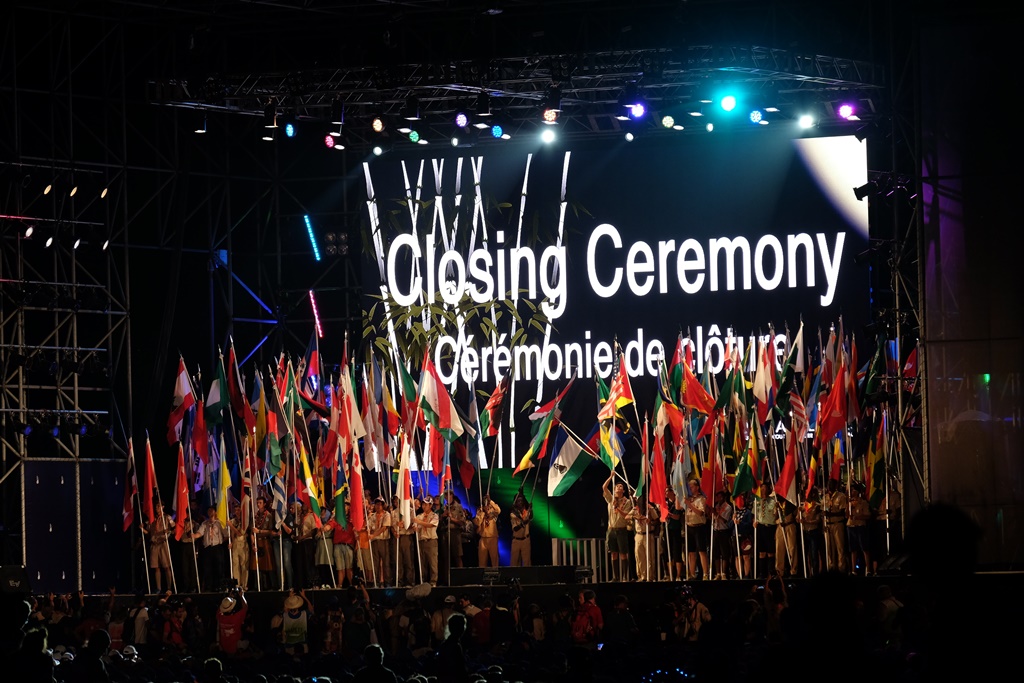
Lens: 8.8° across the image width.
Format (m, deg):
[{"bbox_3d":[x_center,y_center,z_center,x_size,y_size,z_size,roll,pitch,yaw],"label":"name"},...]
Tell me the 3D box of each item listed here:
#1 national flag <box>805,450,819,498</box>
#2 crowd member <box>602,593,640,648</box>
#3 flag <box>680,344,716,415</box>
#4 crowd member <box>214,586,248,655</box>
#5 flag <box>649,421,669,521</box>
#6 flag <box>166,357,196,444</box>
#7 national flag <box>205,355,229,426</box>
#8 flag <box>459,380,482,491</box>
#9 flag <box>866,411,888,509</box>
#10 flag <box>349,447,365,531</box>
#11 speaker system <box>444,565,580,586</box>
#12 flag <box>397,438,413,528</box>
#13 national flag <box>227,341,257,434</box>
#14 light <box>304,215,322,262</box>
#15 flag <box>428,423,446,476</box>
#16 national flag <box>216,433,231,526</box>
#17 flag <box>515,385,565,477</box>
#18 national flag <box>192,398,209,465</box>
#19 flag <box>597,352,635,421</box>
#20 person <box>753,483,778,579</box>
[{"bbox_3d":[5.524,2.453,122.779,0.258,0.959,0.200,-1,-2,9],"label":"national flag"},{"bbox_3d":[1.870,5.195,113.461,0.550,1.730,0.400,-3,-3,37],"label":"crowd member"},{"bbox_3d":[3.390,0.691,121.000,0.680,1.280,0.400,-2,-2,12],"label":"flag"},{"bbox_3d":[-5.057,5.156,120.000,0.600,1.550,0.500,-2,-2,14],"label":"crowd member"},{"bbox_3d":[2.709,2.414,122.668,0.387,1.769,0.250,-1,-2,9],"label":"flag"},{"bbox_3d":[-6.423,1.166,129.360,0.532,1.671,0.300,-1,-2,12],"label":"flag"},{"bbox_3d":[-5.729,0.950,129.050,0.416,1.396,0.280,-1,-2,12],"label":"national flag"},{"bbox_3d":[-0.810,1.797,130.000,0.405,2.137,0.350,-2,-2,12],"label":"flag"},{"bbox_3d":[6.726,2.171,122.490,0.354,1.803,0.280,-1,-2,12],"label":"flag"},{"bbox_3d":[-2.871,2.714,122.900,0.320,1.540,0.280,-2,-2,12],"label":"flag"},{"bbox_3d":[0.038,4.422,125.380,2.427,0.367,0.500,-2,-2,23],"label":"speaker system"},{"bbox_3d":[-2.033,2.686,125.920,0.288,1.778,0.240,-1,-2,12],"label":"flag"},{"bbox_3d":[-5.175,0.880,127.350,0.574,1.798,0.280,-1,-2,9],"label":"national flag"},{"bbox_3d":[-4.096,-2.120,137.000,0.100,1.030,0.100,-19,-2,16],"label":"light"},{"bbox_3d":[-1.384,1.988,123.683,0.334,1.041,0.300,-2,-3,11],"label":"flag"},{"bbox_3d":[-5.525,2.643,127.490,0.253,1.800,0.240,-1,-2,12],"label":"national flag"},{"bbox_3d":[0.506,1.655,122.400,0.900,1.620,0.400,-2,-2,12],"label":"flag"},{"bbox_3d":[-5.973,1.726,127.643,0.307,1.266,0.220,-1,-2,9],"label":"national flag"},{"bbox_3d":[1.871,0.796,120.363,0.687,1.266,0.400,-2,-3,11],"label":"flag"},{"bbox_3d":[4.688,3.504,123.090,0.480,1.760,0.360,-2,-2,14],"label":"person"}]

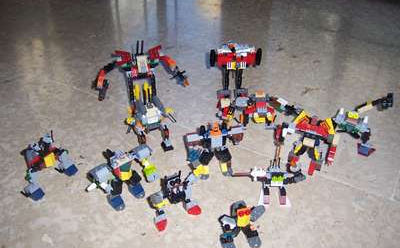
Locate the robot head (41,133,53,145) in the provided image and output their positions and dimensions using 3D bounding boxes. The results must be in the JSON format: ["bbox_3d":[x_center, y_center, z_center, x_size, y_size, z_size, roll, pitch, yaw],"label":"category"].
[{"bbox_3d":[-0.213,0.020,0.579,0.014,0.013,0.013,-29,52,-26],"label":"robot head"}]

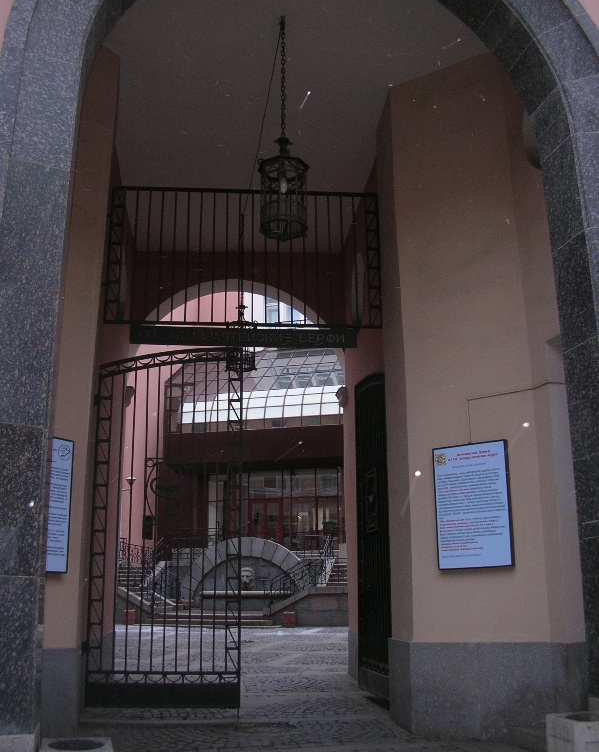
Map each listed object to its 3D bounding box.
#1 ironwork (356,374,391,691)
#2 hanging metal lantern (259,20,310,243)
[{"bbox_3d":[0.973,2.044,11.151,0.090,4.402,1.867,1,-16,-5],"label":"ironwork"},{"bbox_3d":[-0.178,-2.758,8.841,0.534,2.778,0.534,1,-16,-5],"label":"hanging metal lantern"}]

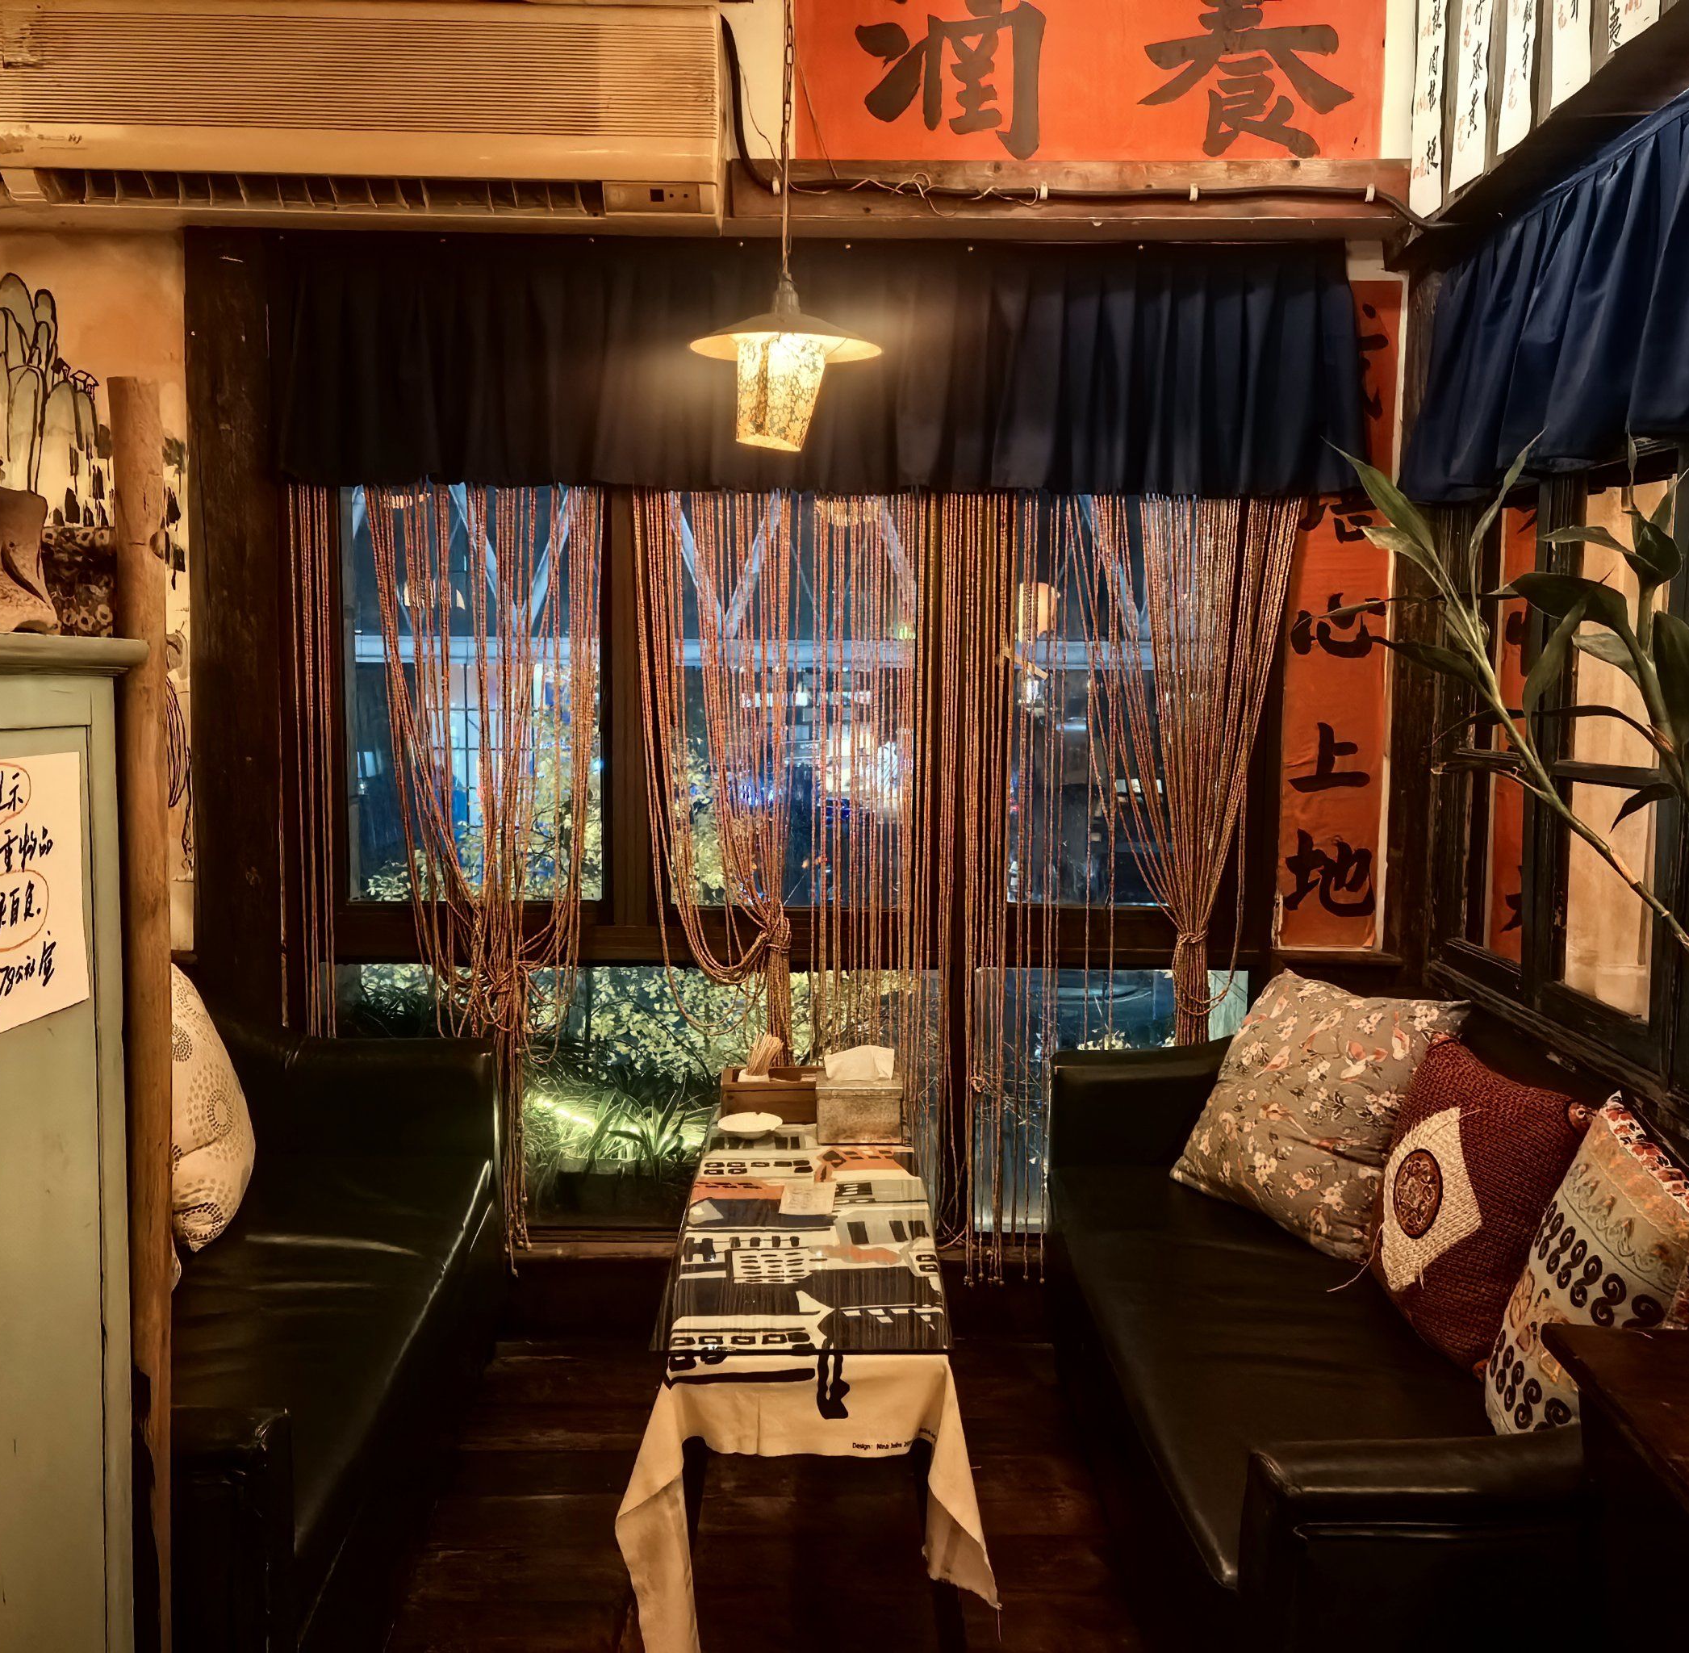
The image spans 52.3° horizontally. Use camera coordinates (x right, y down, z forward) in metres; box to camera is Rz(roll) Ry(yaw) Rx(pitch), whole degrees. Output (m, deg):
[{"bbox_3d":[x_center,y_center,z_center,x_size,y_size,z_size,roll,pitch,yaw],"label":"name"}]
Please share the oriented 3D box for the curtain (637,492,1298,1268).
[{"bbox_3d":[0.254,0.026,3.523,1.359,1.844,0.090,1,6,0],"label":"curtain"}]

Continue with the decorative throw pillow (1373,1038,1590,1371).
[{"bbox_3d":[0.974,0.584,2.645,0.140,0.400,0.380,22,1,-13],"label":"decorative throw pillow"}]

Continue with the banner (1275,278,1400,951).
[{"bbox_3d":[1.025,-0.422,3.550,0.249,1.376,0.015,1,6,0],"label":"banner"}]

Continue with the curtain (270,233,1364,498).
[{"bbox_3d":[-0.051,-0.914,3.426,2.172,0.507,0.090,1,6,0],"label":"curtain"}]

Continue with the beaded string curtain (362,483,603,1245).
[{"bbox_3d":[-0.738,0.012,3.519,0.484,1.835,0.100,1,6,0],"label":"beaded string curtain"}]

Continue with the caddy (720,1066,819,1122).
[{"bbox_3d":[-0.131,0.542,3.447,0.224,0.080,0.120,1,6,0],"label":"caddy"}]

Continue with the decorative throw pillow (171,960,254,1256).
[{"bbox_3d":[-1.197,0.490,2.992,0.180,0.480,0.460,-19,2,13],"label":"decorative throw pillow"}]

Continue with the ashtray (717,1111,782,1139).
[{"bbox_3d":[-0.180,0.581,3.289,0.123,0.032,0.123,1,6,0],"label":"ashtray"}]

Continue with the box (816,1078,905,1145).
[{"bbox_3d":[0.031,0.543,3.320,0.163,0.107,0.130,1,6,0],"label":"box"}]

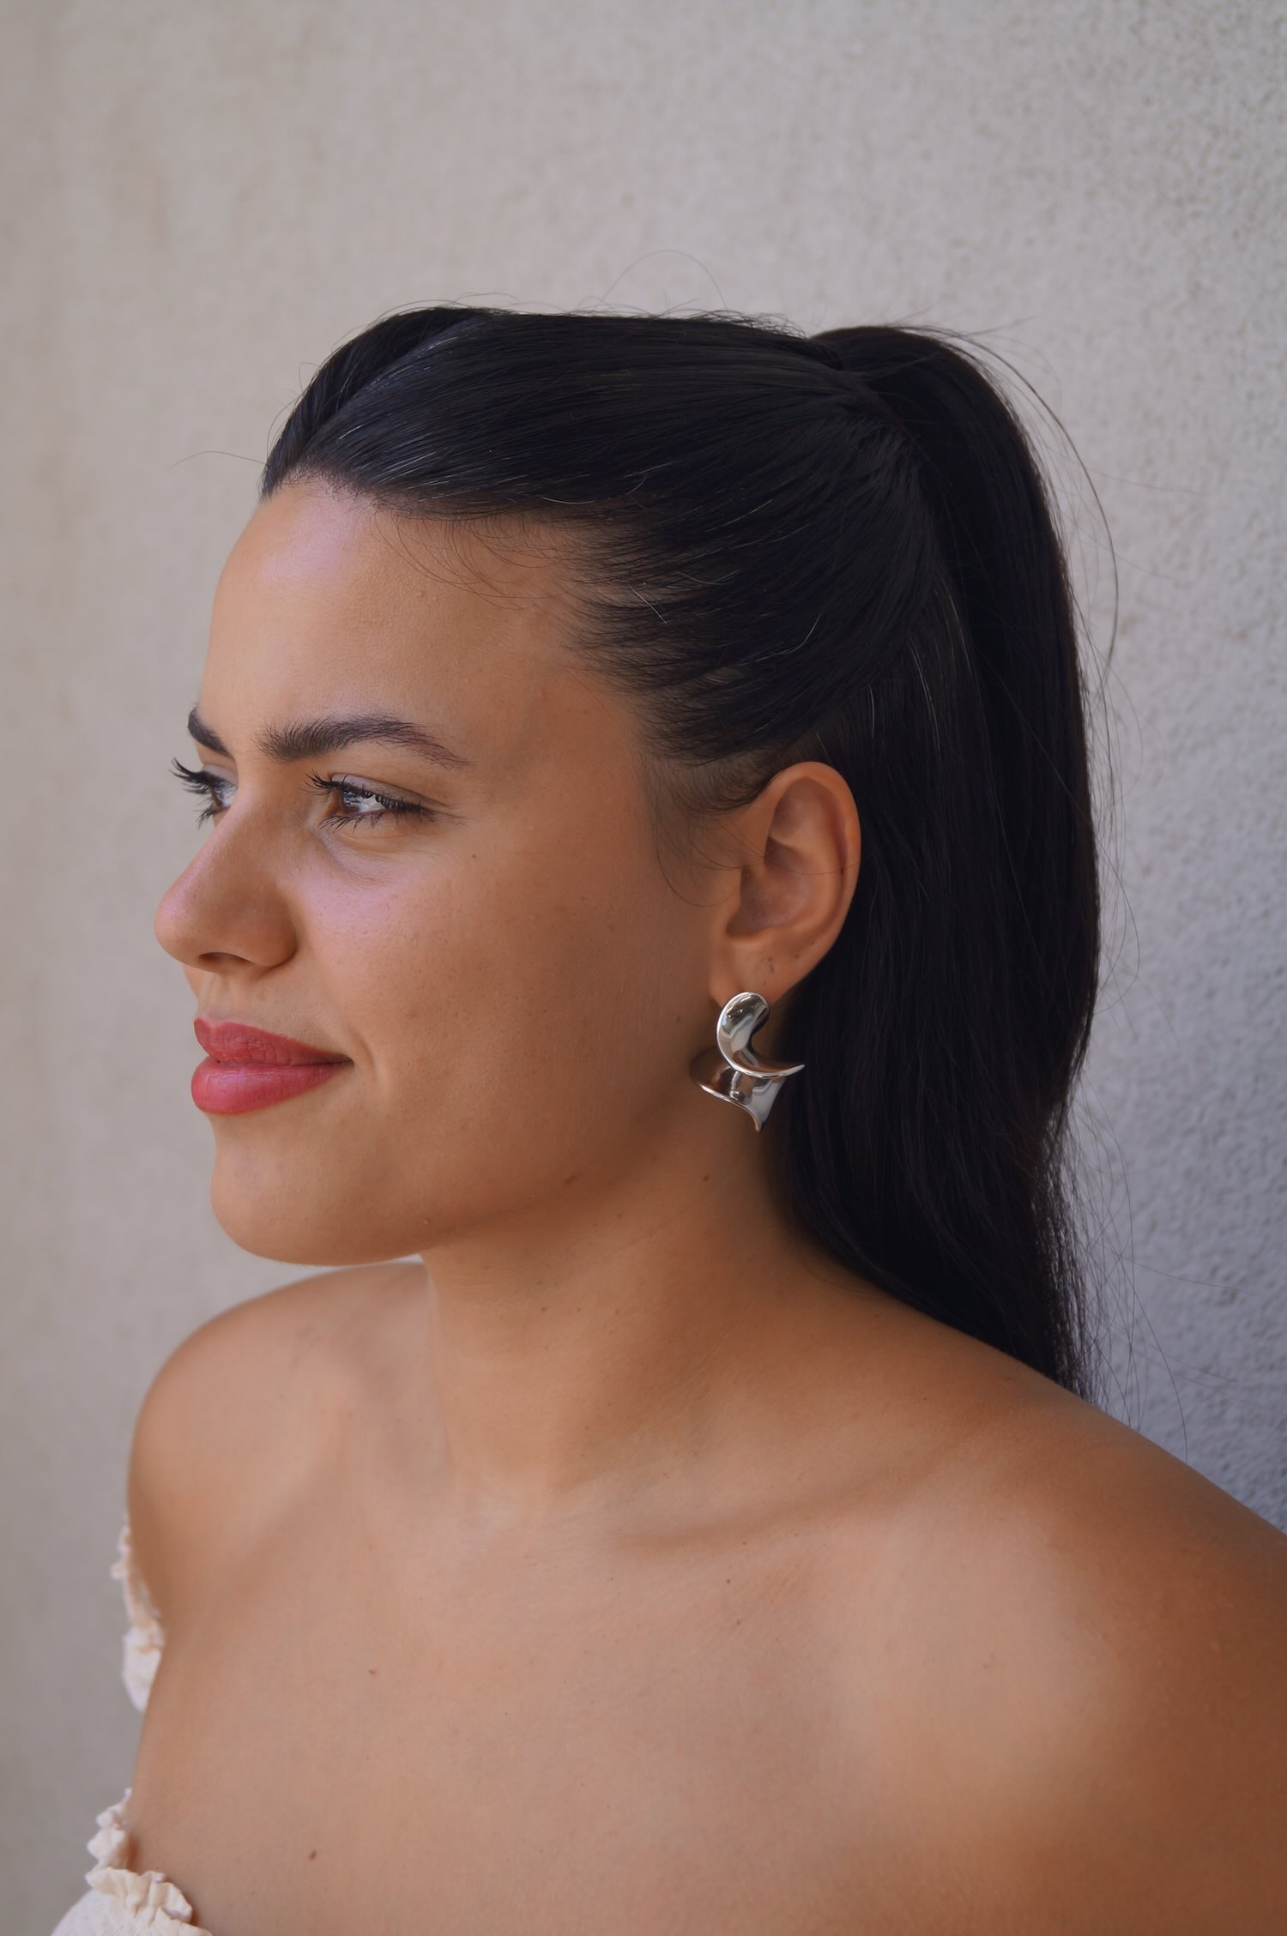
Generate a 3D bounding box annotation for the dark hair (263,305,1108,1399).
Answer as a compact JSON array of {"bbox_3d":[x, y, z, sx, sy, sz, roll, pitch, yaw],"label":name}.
[{"bbox_3d":[0.010,-0.012,0.745,0.235,0.315,0.165,0,0,-31],"label":"dark hair"}]

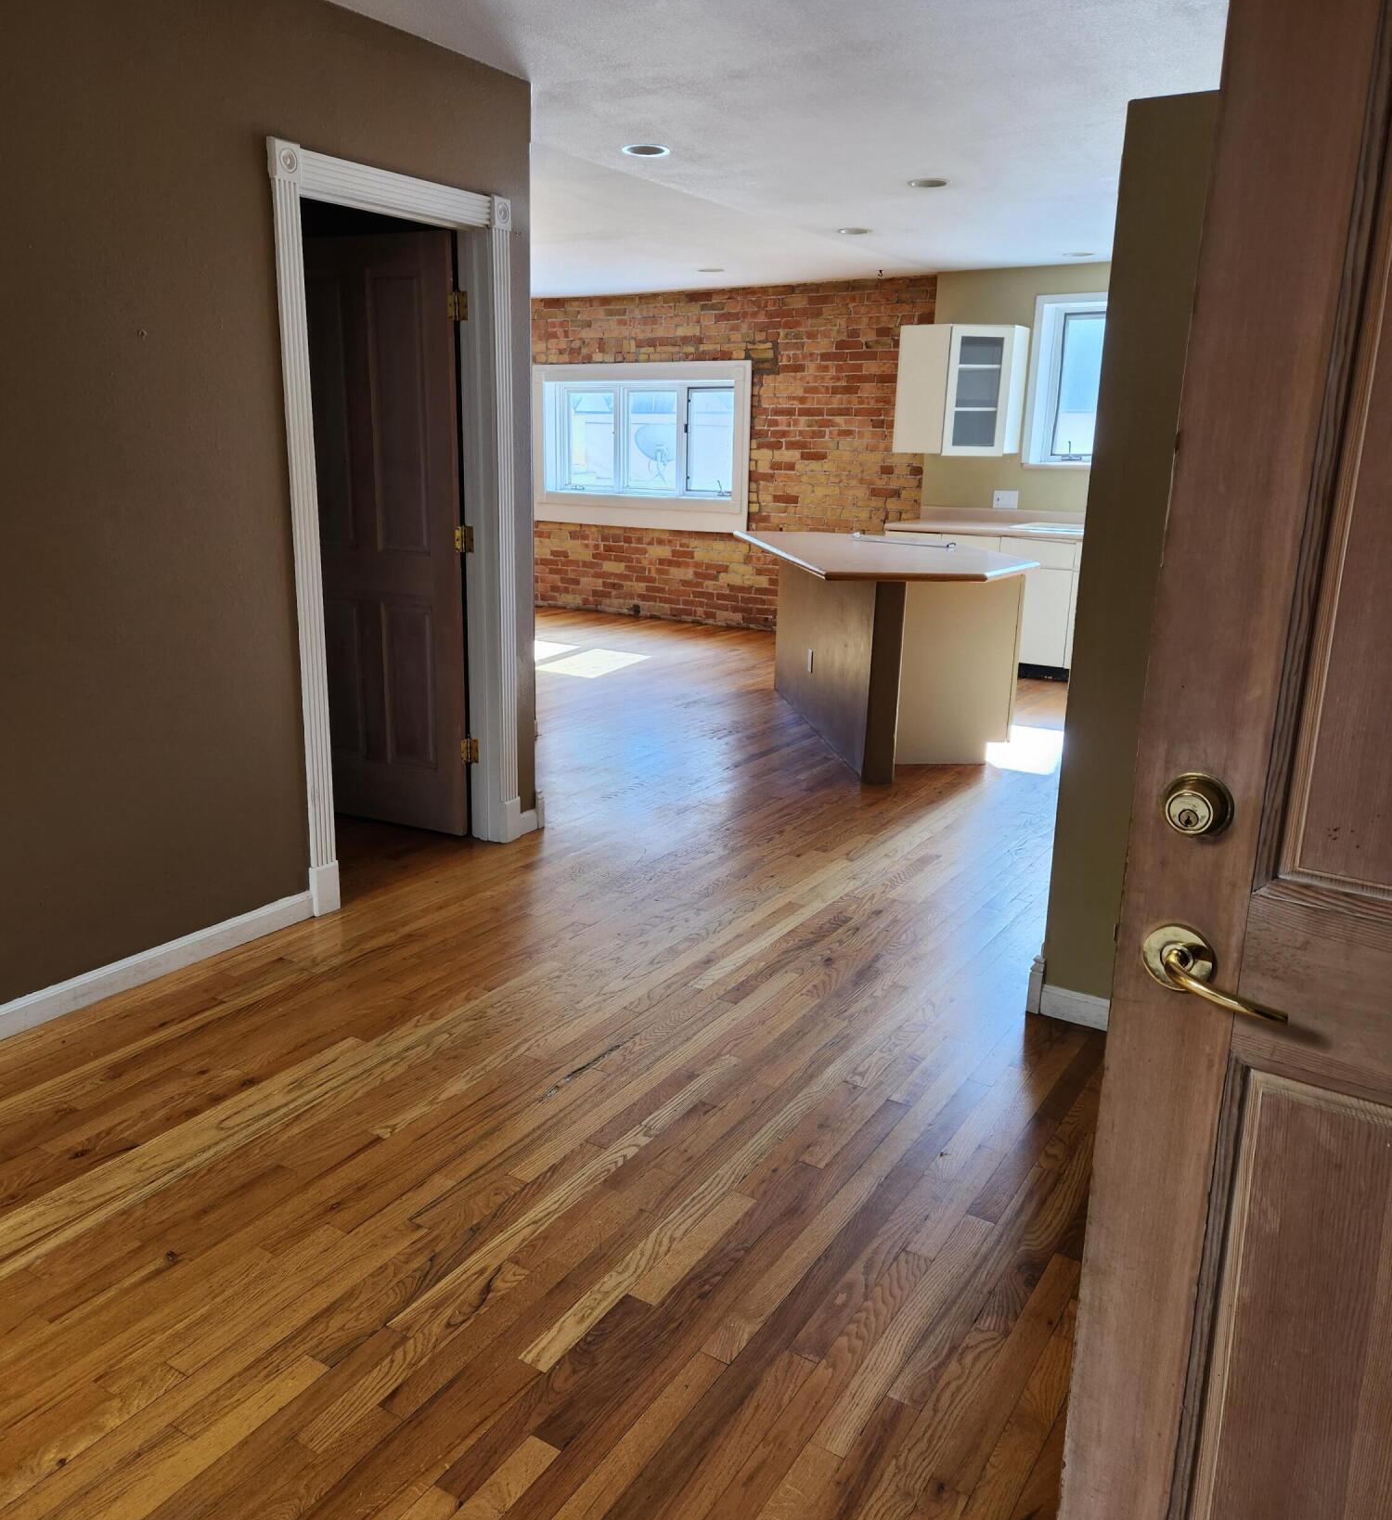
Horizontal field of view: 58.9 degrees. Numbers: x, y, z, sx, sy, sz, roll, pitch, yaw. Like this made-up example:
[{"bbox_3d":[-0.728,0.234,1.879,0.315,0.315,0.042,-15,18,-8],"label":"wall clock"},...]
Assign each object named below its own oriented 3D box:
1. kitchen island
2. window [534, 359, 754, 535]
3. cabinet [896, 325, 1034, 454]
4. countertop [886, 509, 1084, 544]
[{"bbox_3d":[0.875,-0.560,6.011,1.075,0.914,2.300,-1,14,-7],"label":"kitchen island"},{"bbox_3d":[-0.459,-2.480,9.745,2.110,1.235,0.130,10,17,31],"label":"window"},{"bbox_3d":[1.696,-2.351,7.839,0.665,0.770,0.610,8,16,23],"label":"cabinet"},{"bbox_3d":[2.022,-1.499,7.815,1.500,0.130,0.635,10,17,31],"label":"countertop"}]

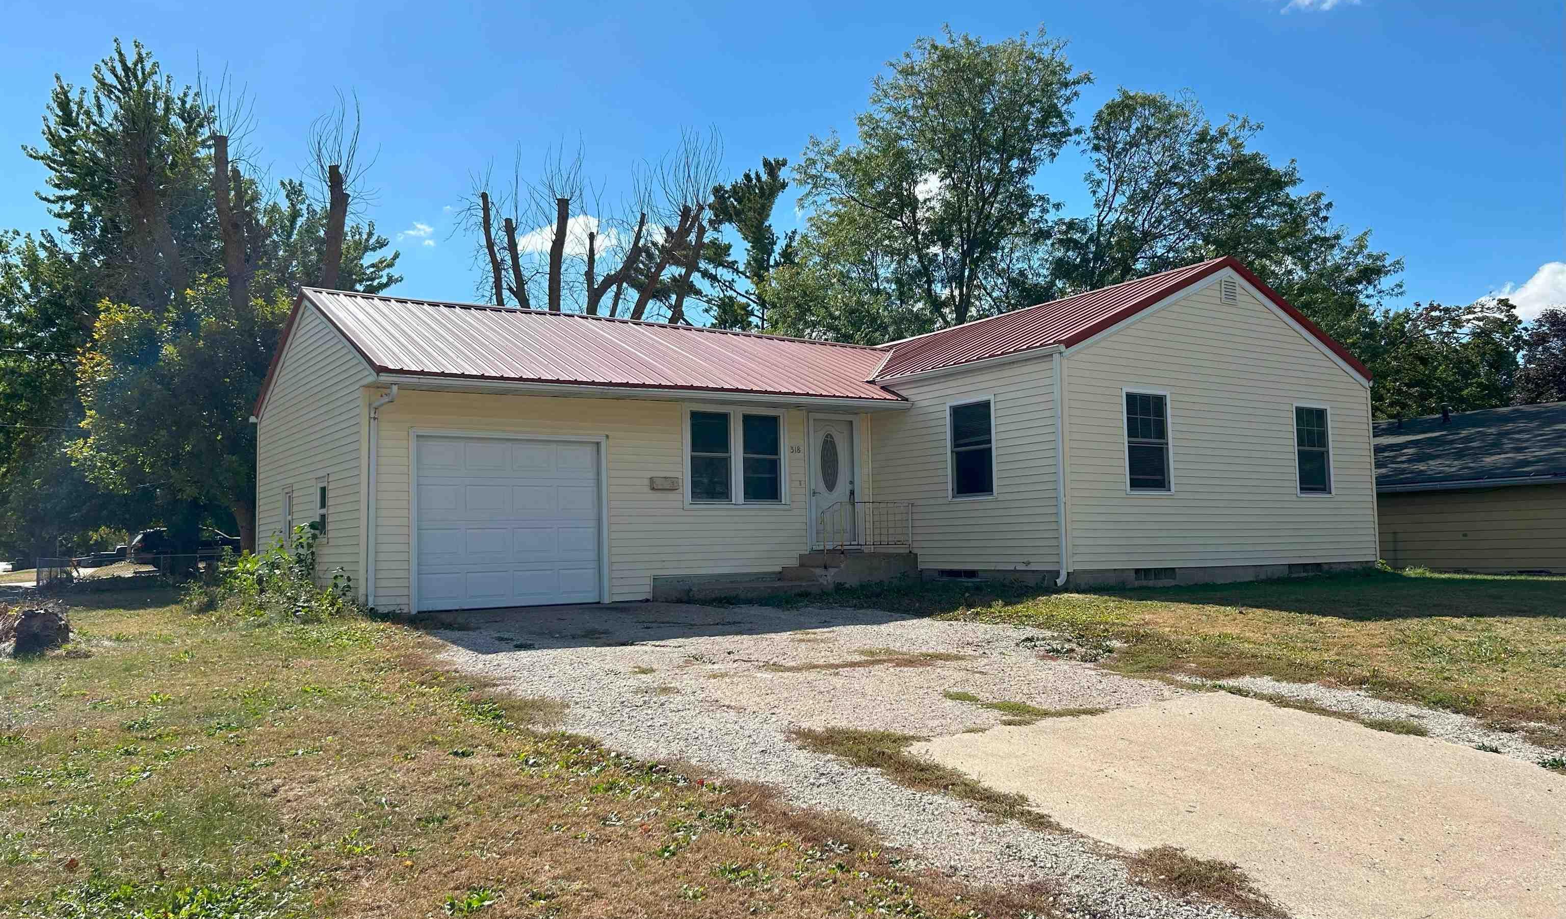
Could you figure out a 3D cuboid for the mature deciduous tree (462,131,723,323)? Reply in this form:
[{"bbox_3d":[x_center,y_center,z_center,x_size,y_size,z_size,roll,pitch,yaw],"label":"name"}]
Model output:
[{"bbox_3d":[-4.560,-2.568,28.240,6.293,10.866,6.104,-1,-4,0],"label":"mature deciduous tree"}]

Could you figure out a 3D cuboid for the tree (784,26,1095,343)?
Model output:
[{"bbox_3d":[4.267,-4.434,31.359,7.915,14.654,7.677,-1,-4,0],"label":"tree"}]

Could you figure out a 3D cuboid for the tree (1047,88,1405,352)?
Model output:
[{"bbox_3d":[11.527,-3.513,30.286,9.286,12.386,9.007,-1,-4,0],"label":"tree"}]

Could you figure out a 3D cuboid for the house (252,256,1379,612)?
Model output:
[{"bbox_3d":[0.471,-0.302,18.568,14.698,4.728,10.283,2,-5,-35],"label":"house"}]

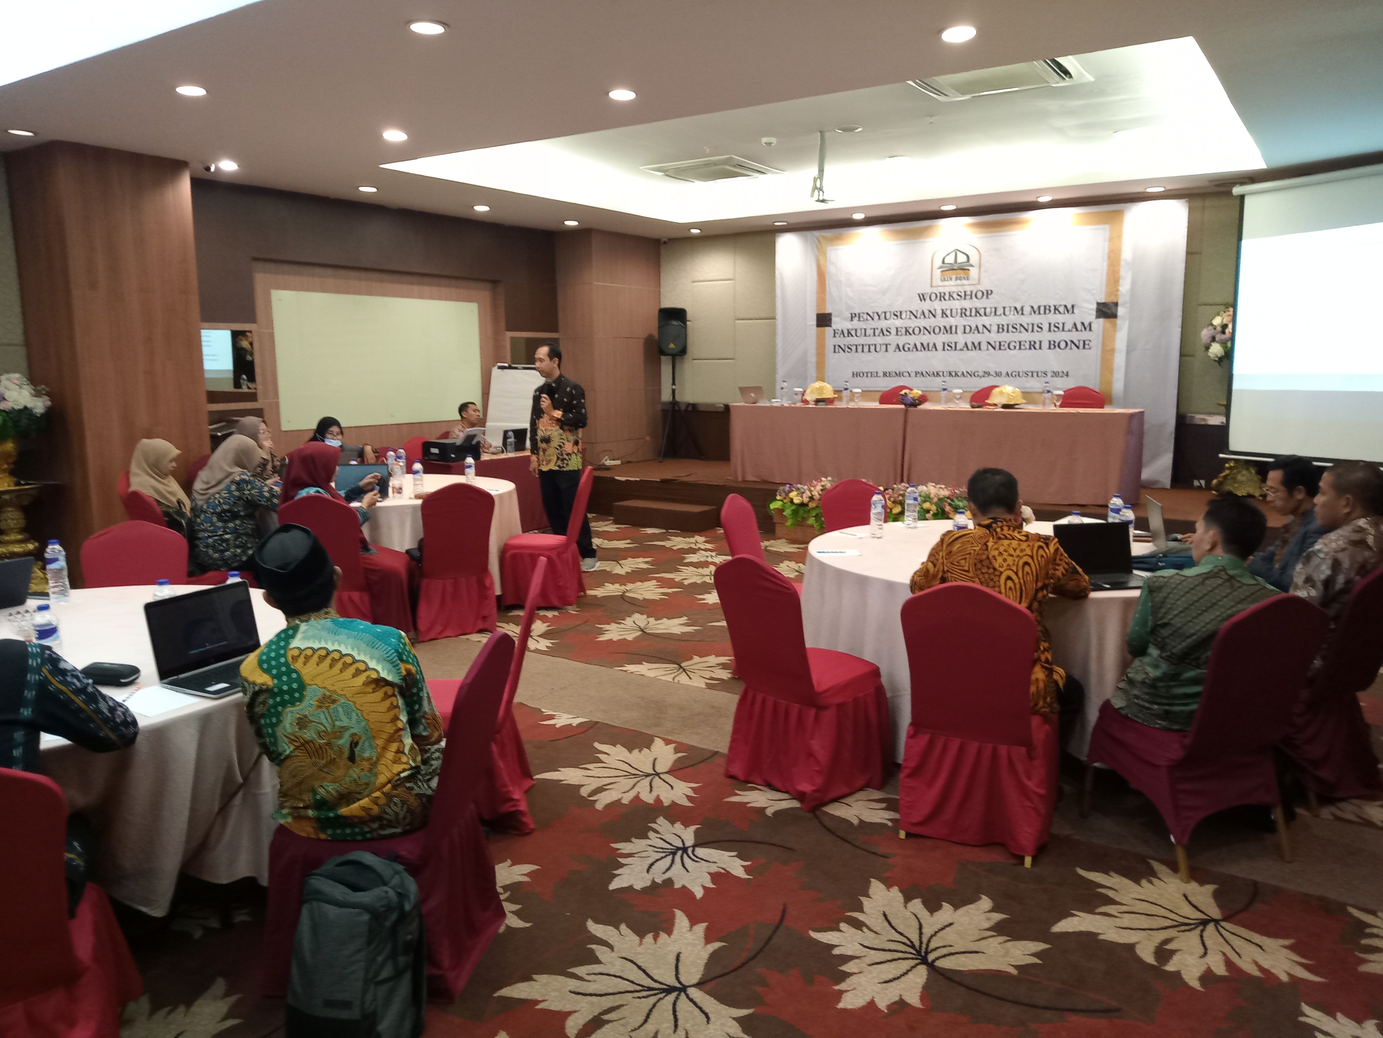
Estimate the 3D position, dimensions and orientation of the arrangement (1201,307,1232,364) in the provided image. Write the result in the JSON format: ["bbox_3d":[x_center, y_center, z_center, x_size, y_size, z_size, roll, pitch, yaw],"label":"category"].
[{"bbox_3d":[4.500,-1.512,9.181,0.591,0.561,0.542,5,10,34],"label":"arrangement"}]

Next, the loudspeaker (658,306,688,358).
[{"bbox_3d":[-0.218,-2.155,12.900,0.350,0.560,0.290,0,8,7],"label":"loudspeaker"}]

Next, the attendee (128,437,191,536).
[{"bbox_3d":[-3.188,0.043,7.133,0.700,1.180,0.500,-3,9,-13],"label":"attendee"}]

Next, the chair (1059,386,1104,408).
[{"bbox_3d":[3.351,-0.705,9.866,0.448,0.896,0.591,5,10,34],"label":"chair"}]

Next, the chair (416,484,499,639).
[{"bbox_3d":[-1.408,0.204,6.624,0.440,0.880,0.530,-4,9,-21],"label":"chair"}]

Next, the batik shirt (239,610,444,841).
[{"bbox_3d":[-0.854,0.460,2.760,0.480,0.540,0.380,-5,9,-30],"label":"batik shirt"}]

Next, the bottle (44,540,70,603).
[{"bbox_3d":[-2.293,0.183,4.030,0.066,0.223,0.066,5,10,34],"label":"bottle"}]

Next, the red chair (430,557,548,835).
[{"bbox_3d":[-0.781,0.592,3.926,0.591,0.896,0.448,-1,8,-2],"label":"red chair"}]

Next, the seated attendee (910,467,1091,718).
[{"bbox_3d":[1.054,0.412,3.768,0.570,1.160,0.700,3,9,25],"label":"seated attendee"}]

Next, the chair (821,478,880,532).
[{"bbox_3d":[1.023,0.236,6.403,0.460,0.920,0.580,-3,9,-18],"label":"chair"}]

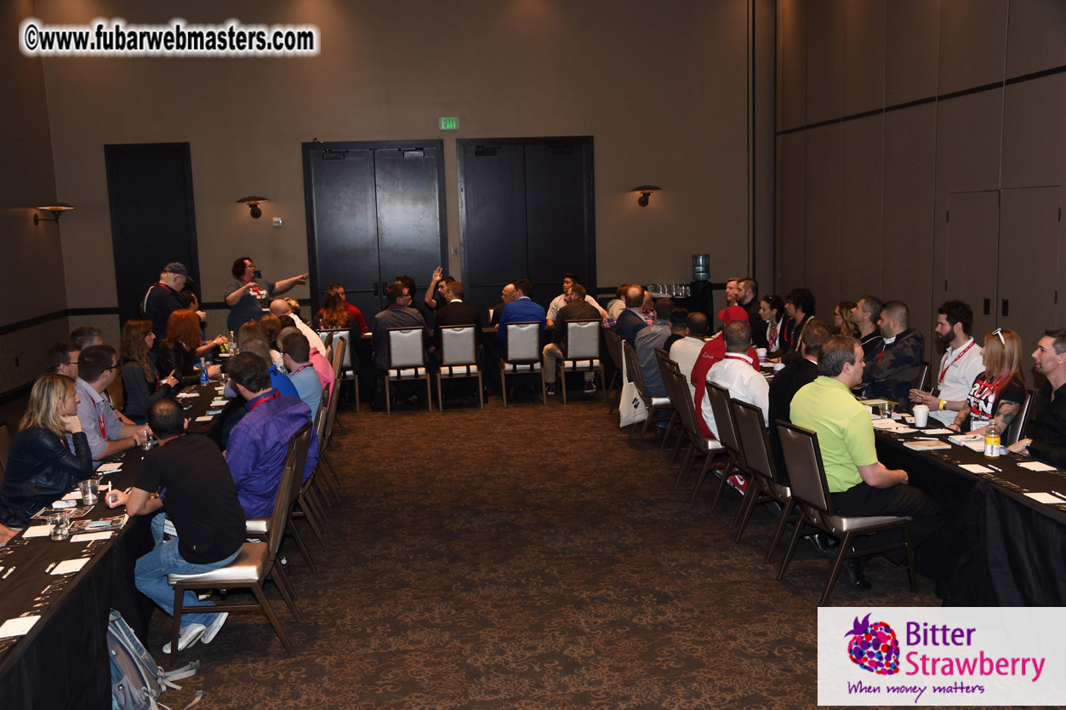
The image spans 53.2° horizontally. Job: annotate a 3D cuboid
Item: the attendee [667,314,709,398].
[{"bbox_3d":[1.474,0.274,8.534,0.739,1.280,0.532,-8,10,-38],"label":"attendee"}]

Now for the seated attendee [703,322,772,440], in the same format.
[{"bbox_3d":[1.547,0.420,7.293,0.758,1.340,0.561,-7,10,-33],"label":"seated attendee"}]

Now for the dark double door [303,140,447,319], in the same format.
[{"bbox_3d":[-2.141,-1.402,14.783,1.930,3.060,0.120,-2,8,-3],"label":"dark double door"}]

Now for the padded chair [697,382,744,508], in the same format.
[{"bbox_3d":[1.525,0.632,7.194,0.600,0.930,0.460,-4,8,-13],"label":"padded chair"}]

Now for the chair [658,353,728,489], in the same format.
[{"bbox_3d":[1.387,0.517,8.335,0.600,0.930,0.460,-3,8,-8],"label":"chair"}]

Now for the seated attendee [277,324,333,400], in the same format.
[{"bbox_3d":[-1.924,0.423,8.155,0.749,1.300,0.532,-1,8,6],"label":"seated attendee"}]

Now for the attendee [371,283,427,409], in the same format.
[{"bbox_3d":[-1.462,-0.107,11.770,0.560,1.360,0.750,-2,7,-3],"label":"attendee"}]

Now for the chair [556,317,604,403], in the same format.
[{"bbox_3d":[0.520,0.024,11.804,0.463,0.906,0.591,-2,8,-4],"label":"chair"}]

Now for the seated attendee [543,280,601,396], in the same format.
[{"bbox_3d":[0.440,-0.166,11.969,0.620,1.300,0.750,-3,8,-11],"label":"seated attendee"}]

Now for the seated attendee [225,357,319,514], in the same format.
[{"bbox_3d":[-1.668,0.658,6.098,0.760,1.340,0.540,1,8,23],"label":"seated attendee"}]

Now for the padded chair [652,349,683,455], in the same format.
[{"bbox_3d":[1.349,0.395,8.912,0.600,0.930,0.460,-4,8,-13],"label":"padded chair"}]

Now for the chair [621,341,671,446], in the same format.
[{"bbox_3d":[1.158,0.329,9.426,0.600,0.930,0.460,-3,8,-12],"label":"chair"}]

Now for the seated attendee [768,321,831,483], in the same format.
[{"bbox_3d":[1.813,0.481,6.537,0.750,1.360,0.520,-7,9,-34],"label":"seated attendee"}]

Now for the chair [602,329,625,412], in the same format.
[{"bbox_3d":[1.088,0.190,10.665,0.600,0.930,0.460,-4,8,-13],"label":"chair"}]

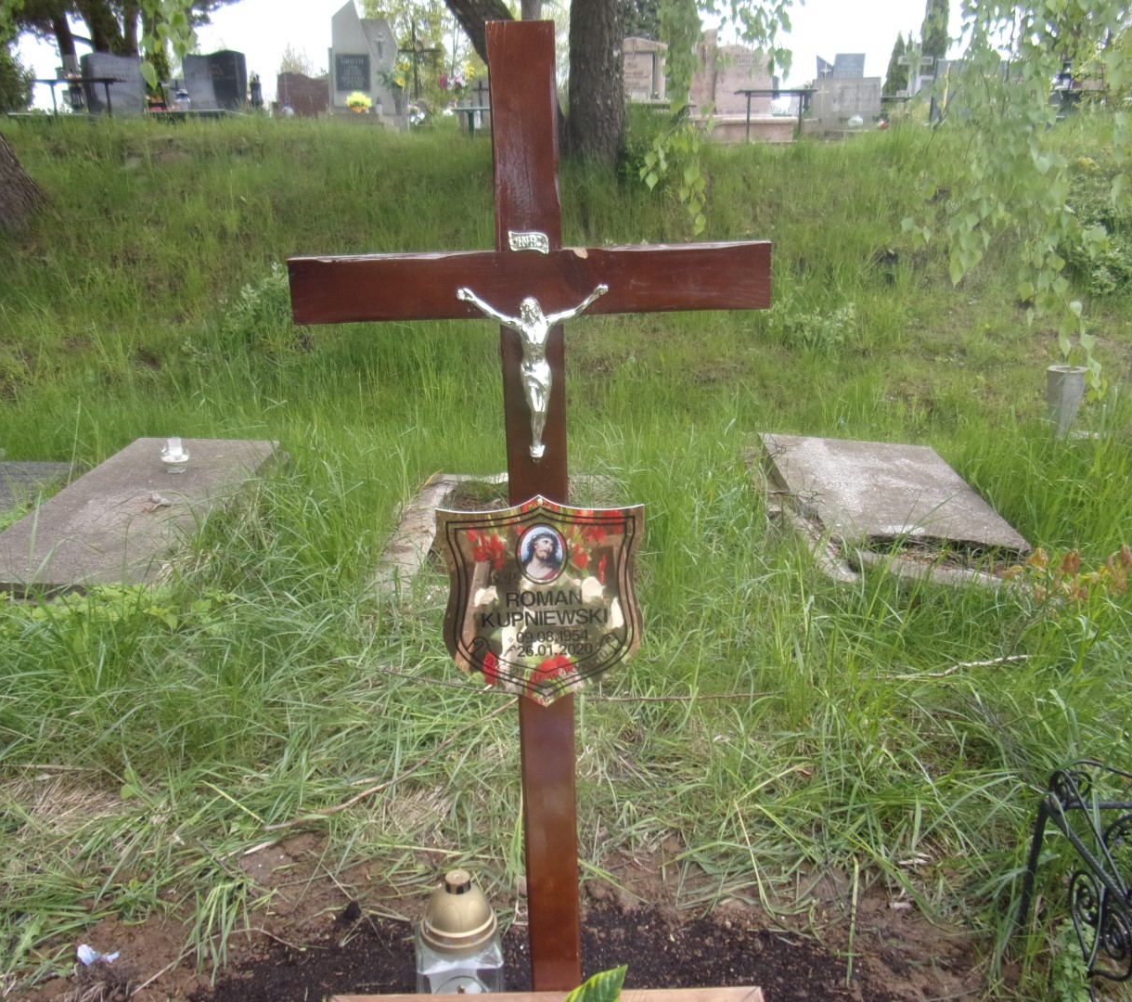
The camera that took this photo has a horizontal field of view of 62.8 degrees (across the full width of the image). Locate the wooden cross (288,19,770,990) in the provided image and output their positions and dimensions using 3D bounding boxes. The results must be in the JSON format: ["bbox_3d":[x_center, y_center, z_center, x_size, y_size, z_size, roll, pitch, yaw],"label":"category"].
[{"bbox_3d":[-0.033,0.120,1.385,0.641,1.503,0.080,-2,18,-2],"label":"wooden cross"}]

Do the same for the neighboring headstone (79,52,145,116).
[{"bbox_3d":[-5.519,-5.087,11.300,0.690,0.680,0.130,-1,18,2],"label":"neighboring headstone"}]

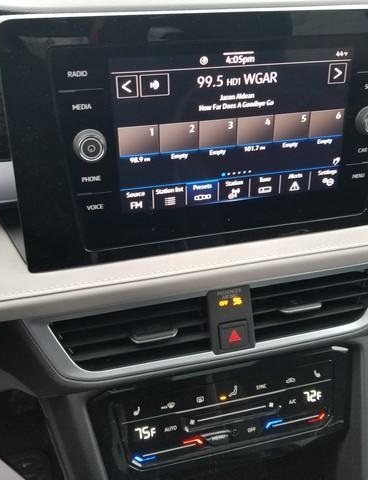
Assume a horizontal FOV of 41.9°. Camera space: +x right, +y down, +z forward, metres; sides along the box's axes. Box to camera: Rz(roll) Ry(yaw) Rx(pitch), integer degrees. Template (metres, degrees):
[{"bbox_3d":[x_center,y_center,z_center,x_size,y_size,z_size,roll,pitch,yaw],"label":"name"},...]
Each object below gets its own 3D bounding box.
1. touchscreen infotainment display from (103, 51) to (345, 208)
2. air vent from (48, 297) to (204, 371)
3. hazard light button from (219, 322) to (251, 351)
[{"bbox_3d":[0.037,-0.079,0.347,0.174,0.104,0.010,-7,23,-13],"label":"touchscreen infotainment display"},{"bbox_3d":[-0.042,0.076,0.407,0.131,0.052,0.030,-7,15,-13],"label":"air vent"},{"bbox_3d":[0.043,0.079,0.414,0.026,0.025,0.010,-7,14,-13],"label":"hazard light button"}]

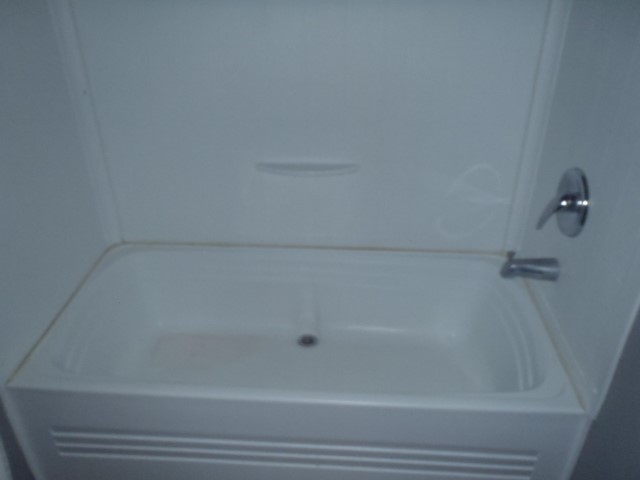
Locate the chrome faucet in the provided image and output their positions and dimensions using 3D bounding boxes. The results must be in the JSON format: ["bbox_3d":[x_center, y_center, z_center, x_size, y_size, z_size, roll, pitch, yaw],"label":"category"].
[{"bbox_3d":[0.564,0.070,1.387,0.146,0.082,0.060,2,32,3],"label":"chrome faucet"}]

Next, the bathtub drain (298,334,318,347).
[{"bbox_3d":[-0.043,0.356,1.830,0.073,0.014,0.073,2,32,3],"label":"bathtub drain"}]

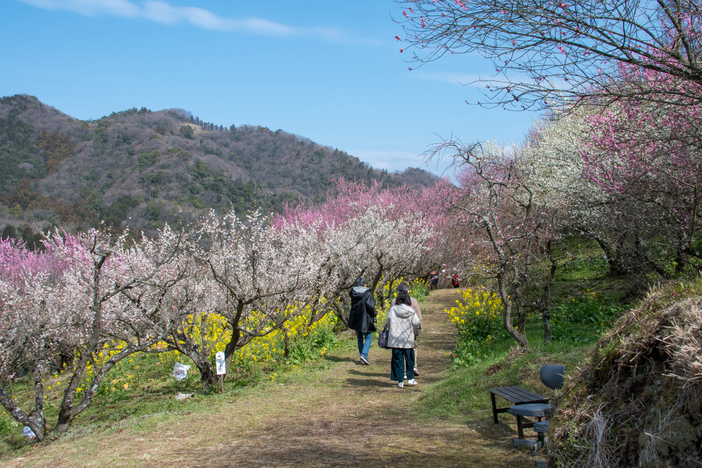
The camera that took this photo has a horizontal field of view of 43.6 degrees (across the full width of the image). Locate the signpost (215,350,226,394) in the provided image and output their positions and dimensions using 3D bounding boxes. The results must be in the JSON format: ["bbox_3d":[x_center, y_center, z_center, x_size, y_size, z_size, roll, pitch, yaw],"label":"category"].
[{"bbox_3d":[-2.216,2.335,14.900,0.170,0.710,0.050,-2,-2,-11],"label":"signpost"}]

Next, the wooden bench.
[{"bbox_3d":[2.020,2.135,10.520,0.400,0.420,1.300,-4,-3,-5],"label":"wooden bench"}]

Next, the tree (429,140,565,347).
[{"bbox_3d":[2.687,0.212,16.200,2.500,3.750,2.400,-2,-2,0],"label":"tree"}]

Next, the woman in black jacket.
[{"bbox_3d":[0.216,1.636,16.500,0.540,1.660,0.480,-2,-2,9],"label":"woman in black jacket"}]

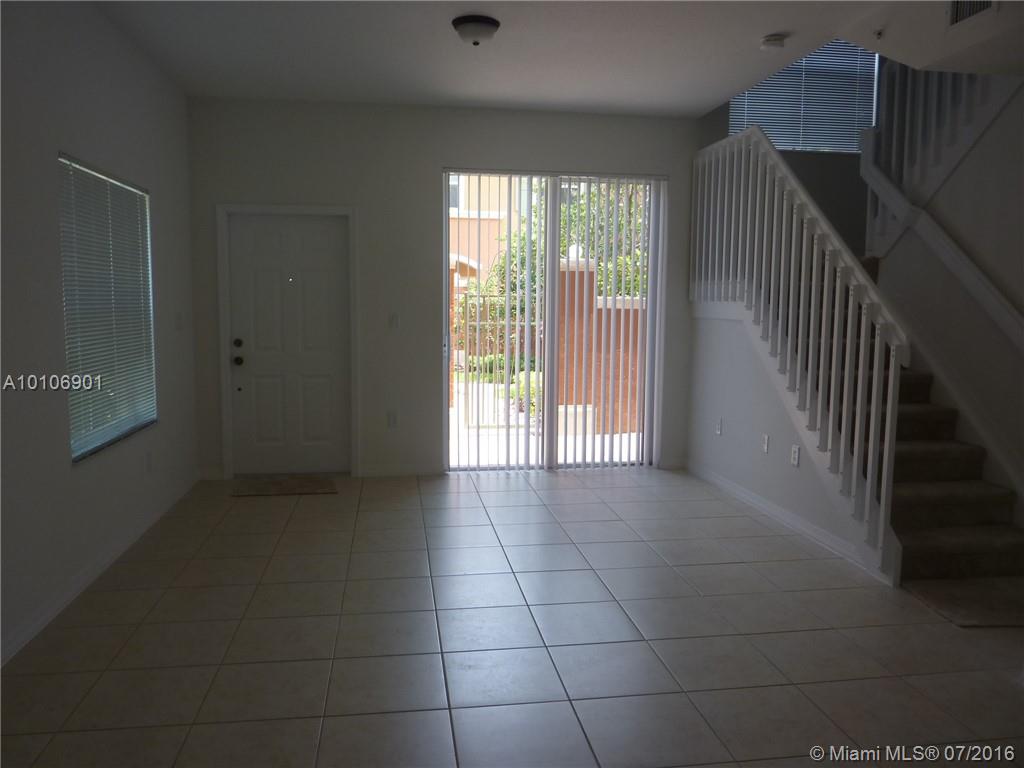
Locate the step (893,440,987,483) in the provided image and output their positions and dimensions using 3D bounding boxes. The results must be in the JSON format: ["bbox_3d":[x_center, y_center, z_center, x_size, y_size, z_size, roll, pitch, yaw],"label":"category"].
[{"bbox_3d":[2.325,0.466,4.386,0.799,0.197,0.326,0,6,-9],"label":"step"}]

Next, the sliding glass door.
[{"bbox_3d":[0.365,-0.491,6.100,1.849,2.424,0.089,0,6,-9],"label":"sliding glass door"}]

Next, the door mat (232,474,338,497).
[{"bbox_3d":[-1.704,0.774,5.590,0.753,0.011,0.486,0,6,-9],"label":"door mat"}]

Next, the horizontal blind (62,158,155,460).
[{"bbox_3d":[-2.177,-0.405,3.990,0.059,1.383,1.252,0,6,-9],"label":"horizontal blind"}]

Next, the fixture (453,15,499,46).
[{"bbox_3d":[-0.198,-1.931,4.100,0.275,0.140,0.275,0,6,-9],"label":"fixture"}]

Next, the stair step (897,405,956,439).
[{"bbox_3d":[2.290,0.245,4.605,0.799,0.197,0.326,0,6,-9],"label":"stair step"}]

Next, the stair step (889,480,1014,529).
[{"bbox_3d":[2.360,0.687,4.167,0.799,0.197,0.326,0,6,-9],"label":"stair step"}]

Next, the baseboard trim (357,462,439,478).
[{"bbox_3d":[-0.909,0.699,5.990,0.673,0.102,0.017,0,6,-9],"label":"baseboard trim"}]

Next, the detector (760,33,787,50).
[{"bbox_3d":[1.503,-1.971,4.278,0.140,0.047,0.140,0,6,-9],"label":"detector"}]

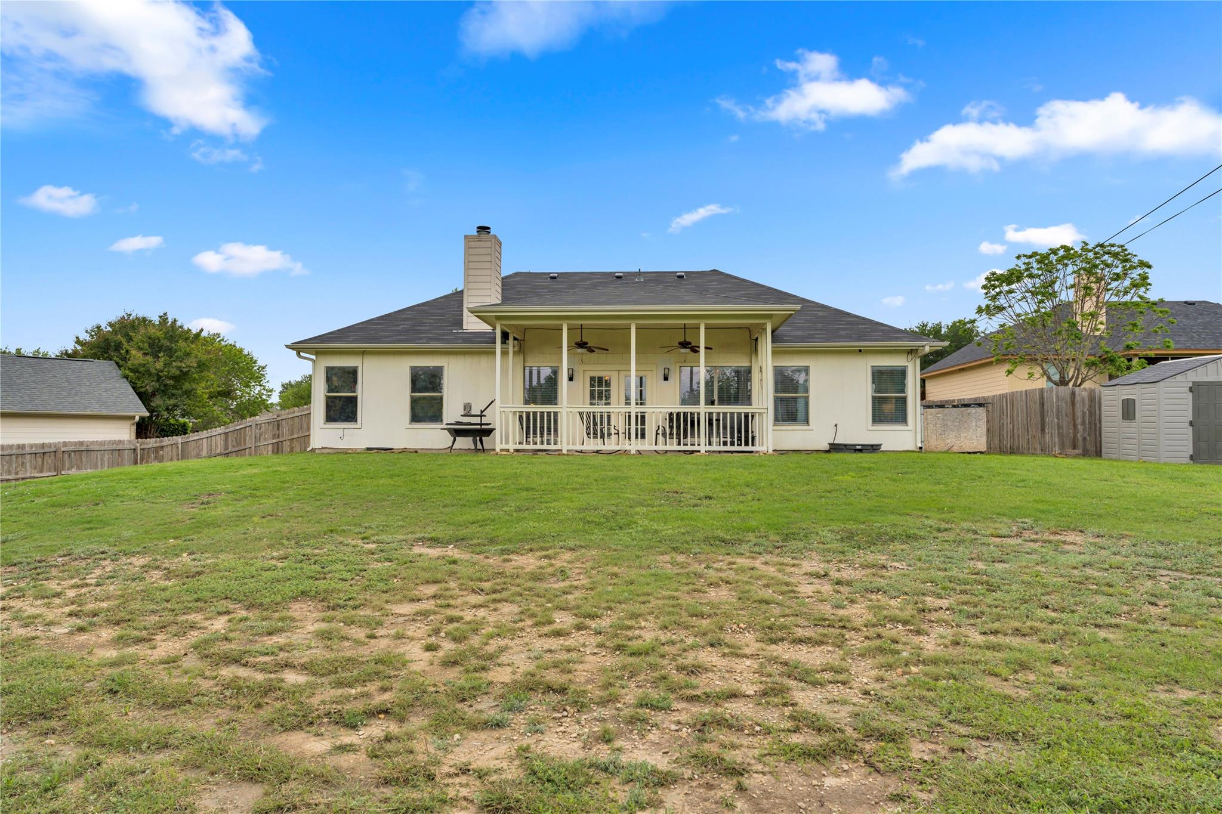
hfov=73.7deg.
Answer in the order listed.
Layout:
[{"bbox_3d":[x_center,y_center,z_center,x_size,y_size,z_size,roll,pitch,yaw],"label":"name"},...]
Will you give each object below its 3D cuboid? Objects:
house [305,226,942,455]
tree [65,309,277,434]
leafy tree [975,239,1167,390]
[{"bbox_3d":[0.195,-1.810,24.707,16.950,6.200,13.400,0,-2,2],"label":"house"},{"bbox_3d":[-17.933,-0.526,33.315,7.700,6.750,7.700,1,-2,-28],"label":"tree"},{"bbox_3d":[13.119,-1.742,23.349,5.200,5.960,5.200,-1,-2,29],"label":"leafy tree"}]

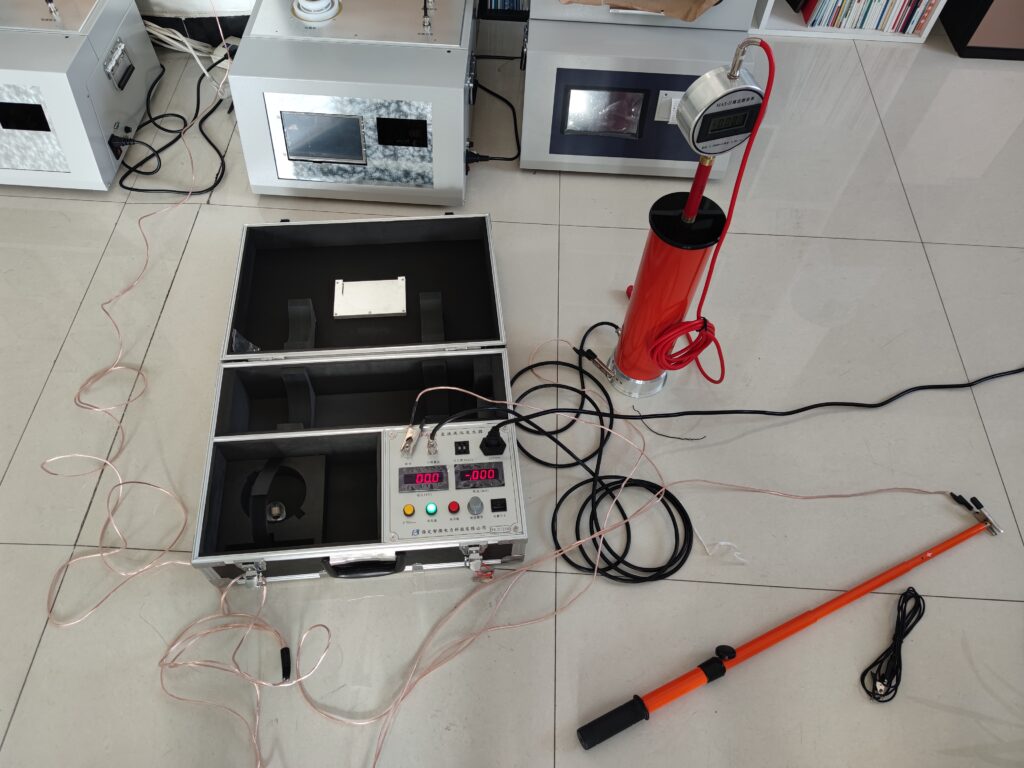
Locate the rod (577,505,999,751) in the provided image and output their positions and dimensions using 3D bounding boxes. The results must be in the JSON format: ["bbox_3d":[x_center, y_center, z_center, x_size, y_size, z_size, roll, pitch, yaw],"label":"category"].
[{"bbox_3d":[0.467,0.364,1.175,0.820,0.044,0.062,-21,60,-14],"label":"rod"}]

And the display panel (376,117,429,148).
[{"bbox_3d":[-0.226,-0.522,1.534,0.104,0.058,0.012,2,41,0],"label":"display panel"}]

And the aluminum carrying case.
[{"bbox_3d":[-0.258,-0.012,1.351,0.505,0.118,0.718,-3,58,-4],"label":"aluminum carrying case"}]

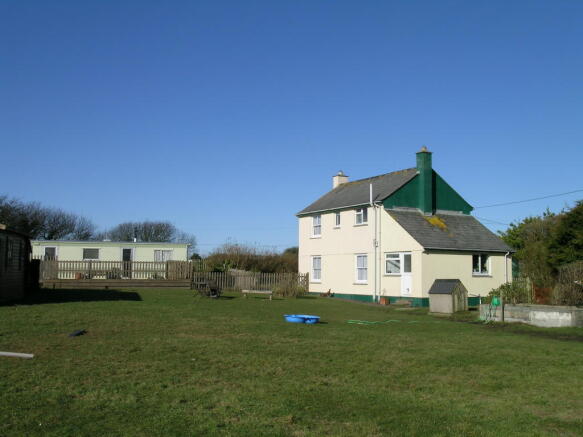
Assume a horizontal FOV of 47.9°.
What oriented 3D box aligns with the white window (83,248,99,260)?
[{"bbox_3d":[-12.639,2.269,41.385,1.019,0.780,0.100,2,-5,-17],"label":"white window"}]

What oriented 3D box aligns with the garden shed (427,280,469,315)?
[{"bbox_3d":[6.528,3.218,27.319,1.200,1.360,1.150,5,-7,-43],"label":"garden shed"}]

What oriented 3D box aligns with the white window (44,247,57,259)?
[{"bbox_3d":[-14.927,2.132,40.692,0.757,0.792,0.100,2,-5,-17],"label":"white window"}]

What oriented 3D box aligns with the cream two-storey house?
[{"bbox_3d":[5.900,0.565,36.847,6.300,8.180,11.950,3,-6,-28],"label":"cream two-storey house"}]

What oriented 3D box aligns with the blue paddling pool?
[{"bbox_3d":[0.333,3.085,19.906,1.100,0.210,1.100,1,-5,0],"label":"blue paddling pool"}]

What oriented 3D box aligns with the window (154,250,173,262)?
[{"bbox_3d":[-8.310,2.455,42.701,1.232,0.850,0.100,2,-5,-17],"label":"window"}]

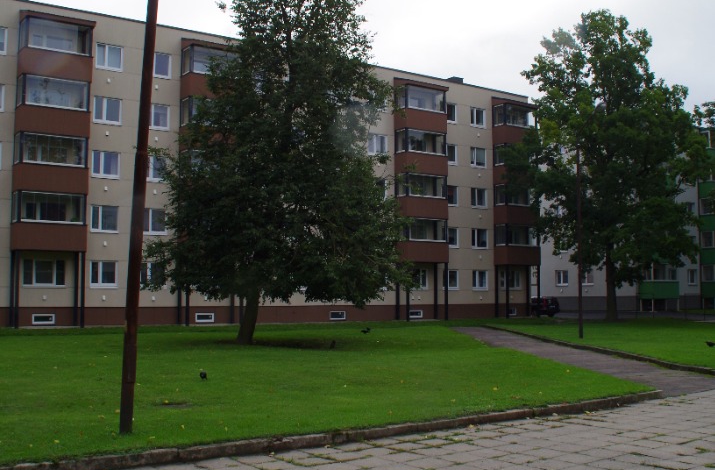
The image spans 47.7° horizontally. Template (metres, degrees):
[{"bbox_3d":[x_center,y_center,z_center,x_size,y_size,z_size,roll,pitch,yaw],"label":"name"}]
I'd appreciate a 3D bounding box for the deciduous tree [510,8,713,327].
[{"bbox_3d":[15.707,-4.543,50.987,12.693,19.709,11.800,0,-4,0],"label":"deciduous tree"}]

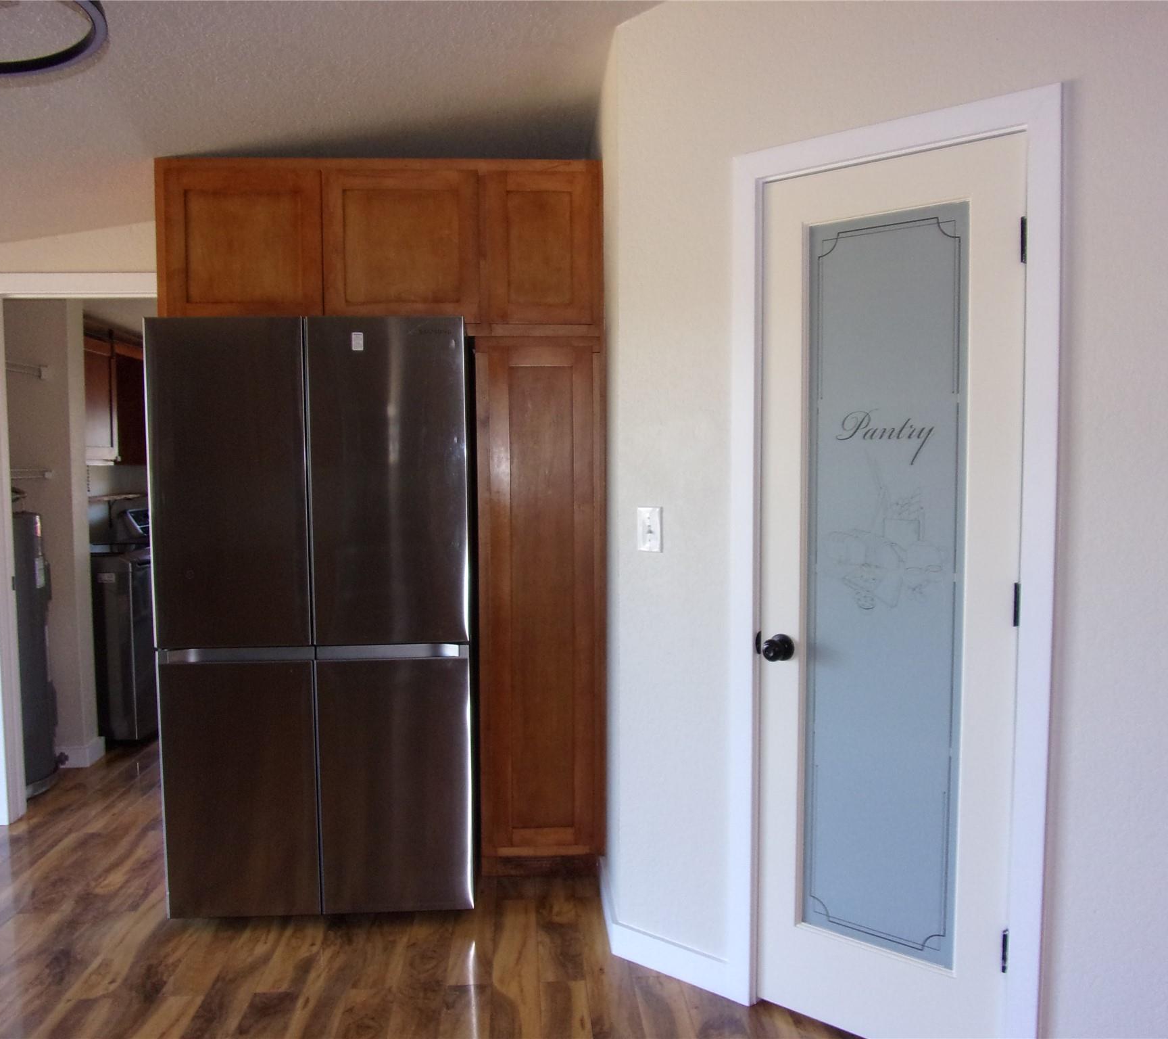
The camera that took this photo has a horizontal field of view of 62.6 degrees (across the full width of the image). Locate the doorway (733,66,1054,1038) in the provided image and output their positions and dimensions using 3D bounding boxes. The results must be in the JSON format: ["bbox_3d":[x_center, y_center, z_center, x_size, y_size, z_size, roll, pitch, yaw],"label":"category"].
[{"bbox_3d":[0.689,0.185,2.221,0.733,2.111,0.115,2,5,37],"label":"doorway"}]

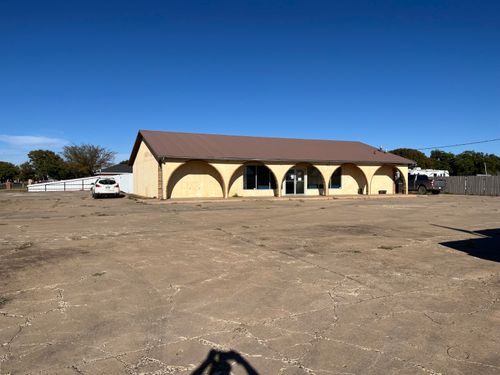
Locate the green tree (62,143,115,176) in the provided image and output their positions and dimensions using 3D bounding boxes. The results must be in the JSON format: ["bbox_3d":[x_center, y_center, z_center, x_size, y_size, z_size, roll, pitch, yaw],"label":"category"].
[{"bbox_3d":[-28.204,-3.729,65.941,9.140,7.700,9.140,0,1,0],"label":"green tree"}]

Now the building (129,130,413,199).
[{"bbox_3d":[1.432,-2.046,36.042,23.250,5.570,14.990,0,1,-25],"label":"building"}]

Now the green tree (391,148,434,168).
[{"bbox_3d":[30.781,-3.645,71.941,8.440,7.500,8.440,0,1,0],"label":"green tree"}]

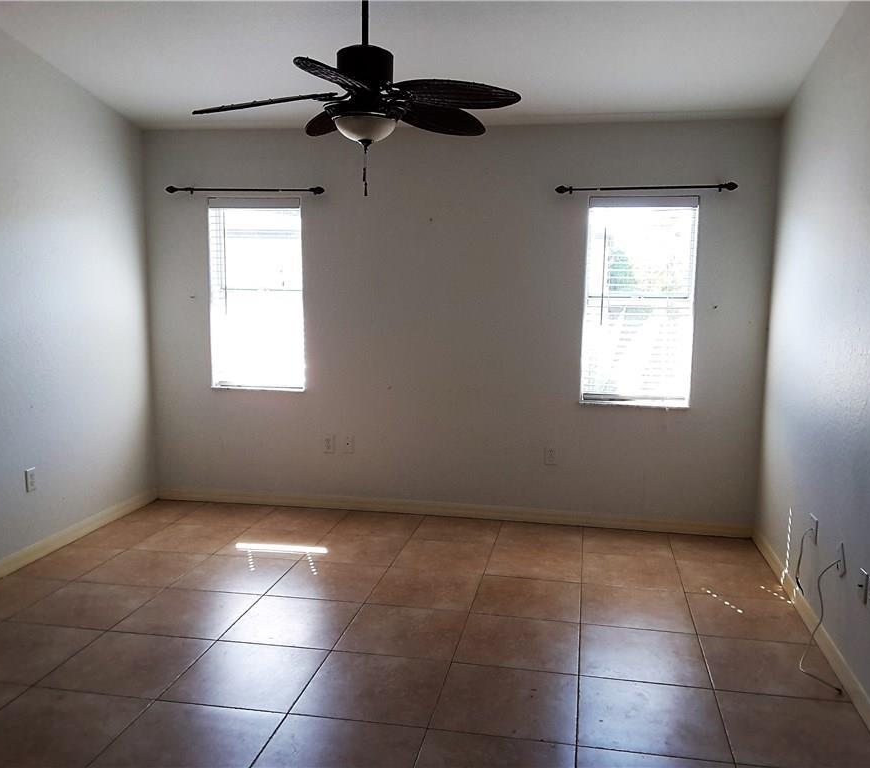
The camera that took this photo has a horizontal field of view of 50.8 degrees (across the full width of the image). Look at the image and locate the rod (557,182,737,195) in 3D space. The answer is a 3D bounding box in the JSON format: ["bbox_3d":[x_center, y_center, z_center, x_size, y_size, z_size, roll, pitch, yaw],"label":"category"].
[{"bbox_3d":[1.200,-1.113,5.233,1.018,0.053,0.085,2,9,11],"label":"rod"}]

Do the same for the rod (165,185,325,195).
[{"bbox_3d":[-1.182,-1.196,5.678,1.042,0.053,0.085,2,9,11],"label":"rod"}]

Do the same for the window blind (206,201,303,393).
[{"bbox_3d":[-1.130,-0.565,5.843,0.619,1.210,0.060,2,9,11],"label":"window blind"}]

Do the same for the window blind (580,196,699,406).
[{"bbox_3d":[1.206,-0.484,5.406,0.629,1.211,0.060,2,9,11],"label":"window blind"}]

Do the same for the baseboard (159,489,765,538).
[{"bbox_3d":[0.022,0.804,5.807,3.806,0.080,0.016,2,9,11],"label":"baseboard"}]

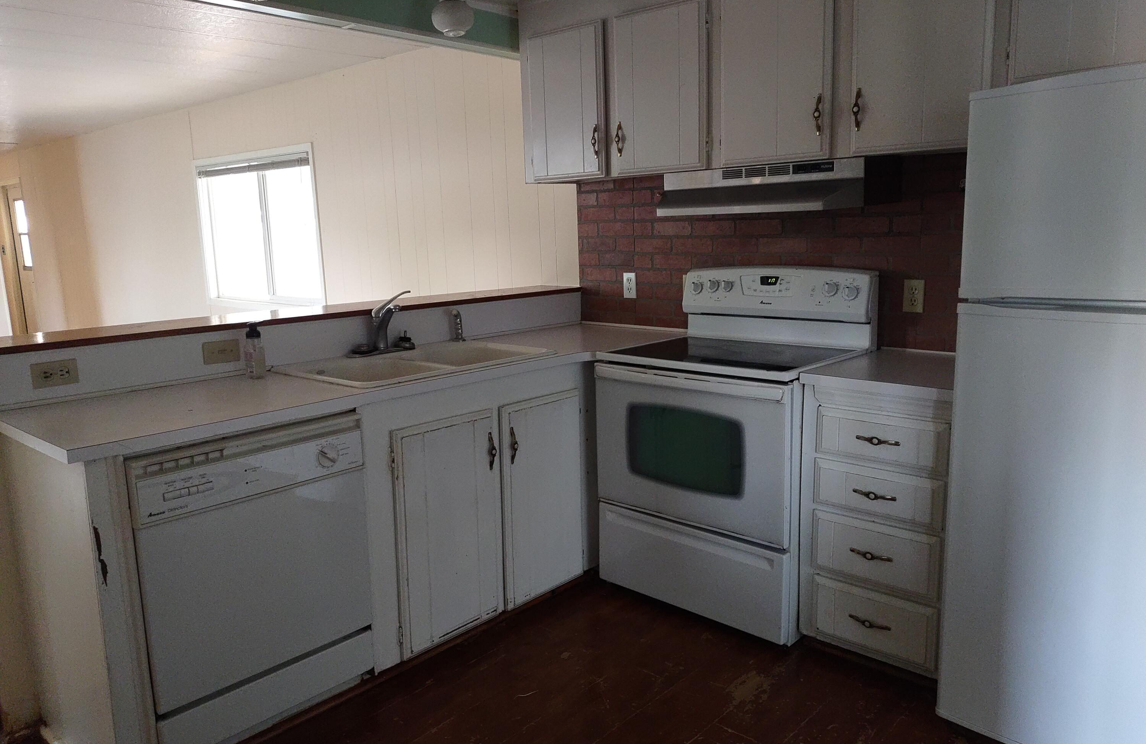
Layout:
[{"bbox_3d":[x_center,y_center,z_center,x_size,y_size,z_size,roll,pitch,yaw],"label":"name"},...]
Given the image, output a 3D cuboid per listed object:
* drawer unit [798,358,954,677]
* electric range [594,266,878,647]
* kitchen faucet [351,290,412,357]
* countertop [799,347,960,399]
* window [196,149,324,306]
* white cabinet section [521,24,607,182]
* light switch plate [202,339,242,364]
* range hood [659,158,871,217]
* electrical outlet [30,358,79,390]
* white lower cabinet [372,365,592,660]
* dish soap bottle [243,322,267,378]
[{"bbox_3d":[1.067,0.418,2.603,0.460,0.818,0.580,8,14,42],"label":"drawer unit"},{"bbox_3d":[0.578,0.232,2.958,0.762,1.173,0.670,8,14,42],"label":"electric range"},{"bbox_3d":[-0.628,-0.170,2.900,0.210,0.227,0.245,8,14,42],"label":"kitchen faucet"},{"bbox_3d":[1.052,0.001,2.526,0.465,0.035,0.608,8,14,42],"label":"countertop"},{"bbox_3d":[-2.241,-0.992,5.883,1.730,1.090,0.100,8,14,42],"label":"window"},{"bbox_3d":[0.062,-1.100,3.465,0.453,0.587,0.332,8,14,42],"label":"white cabinet section"},{"bbox_3d":[-1.126,-0.063,2.656,0.010,0.070,0.116,8,13,42],"label":"light switch plate"},{"bbox_3d":[0.673,-0.631,2.882,0.762,0.160,0.428,8,14,42],"label":"range hood"},{"bbox_3d":[-1.407,0.006,2.252,0.009,0.069,0.112,8,14,42],"label":"electrical outlet"},{"bbox_3d":[-0.468,0.403,2.933,0.560,0.820,0.985,8,14,42],"label":"white lower cabinet"},{"bbox_3d":[-0.998,-0.069,2.585,0.066,0.172,0.062,0,10,6],"label":"dish soap bottle"}]

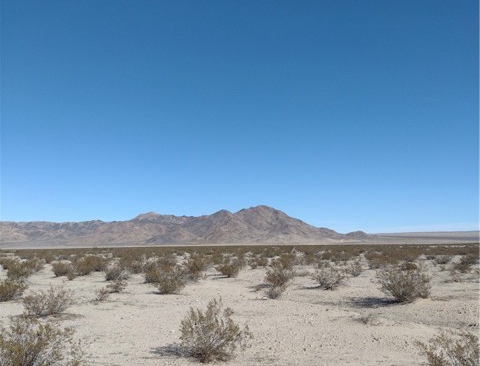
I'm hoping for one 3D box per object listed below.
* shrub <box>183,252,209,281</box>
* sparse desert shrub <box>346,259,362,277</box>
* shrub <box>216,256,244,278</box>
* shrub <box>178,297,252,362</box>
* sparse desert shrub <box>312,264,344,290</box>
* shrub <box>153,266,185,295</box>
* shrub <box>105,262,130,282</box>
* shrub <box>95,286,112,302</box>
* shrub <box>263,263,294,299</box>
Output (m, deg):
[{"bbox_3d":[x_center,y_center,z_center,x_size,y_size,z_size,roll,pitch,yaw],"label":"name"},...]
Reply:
[{"bbox_3d":[-2.024,3.797,22.834,1.144,1.333,1.052,-1,-7,0],"label":"shrub"},{"bbox_3d":[5.677,4.238,24.822,0.794,0.859,0.754,-2,-7,13],"label":"sparse desert shrub"},{"bbox_3d":[-0.489,4.258,25.464,1.424,1.108,1.353,0,-7,-1],"label":"shrub"},{"bbox_3d":[-0.352,2.093,7.142,1.051,0.835,0.998,0,-7,-3],"label":"shrub"},{"bbox_3d":[3.175,3.367,18.099,1.115,0.915,1.026,-1,-7,0],"label":"sparse desert shrub"},{"bbox_3d":[-2.408,3.300,17.188,1.124,0.935,1.034,-1,-7,0],"label":"shrub"},{"bbox_3d":[-5.847,4.213,23.865,1.240,0.909,1.178,1,-7,-14],"label":"shrub"},{"bbox_3d":[-4.031,3.259,14.812,0.515,0.463,0.474,-1,-7,0],"label":"shrub"},{"bbox_3d":[1.136,2.931,14.956,0.920,1.046,0.847,-1,-7,0],"label":"shrub"}]

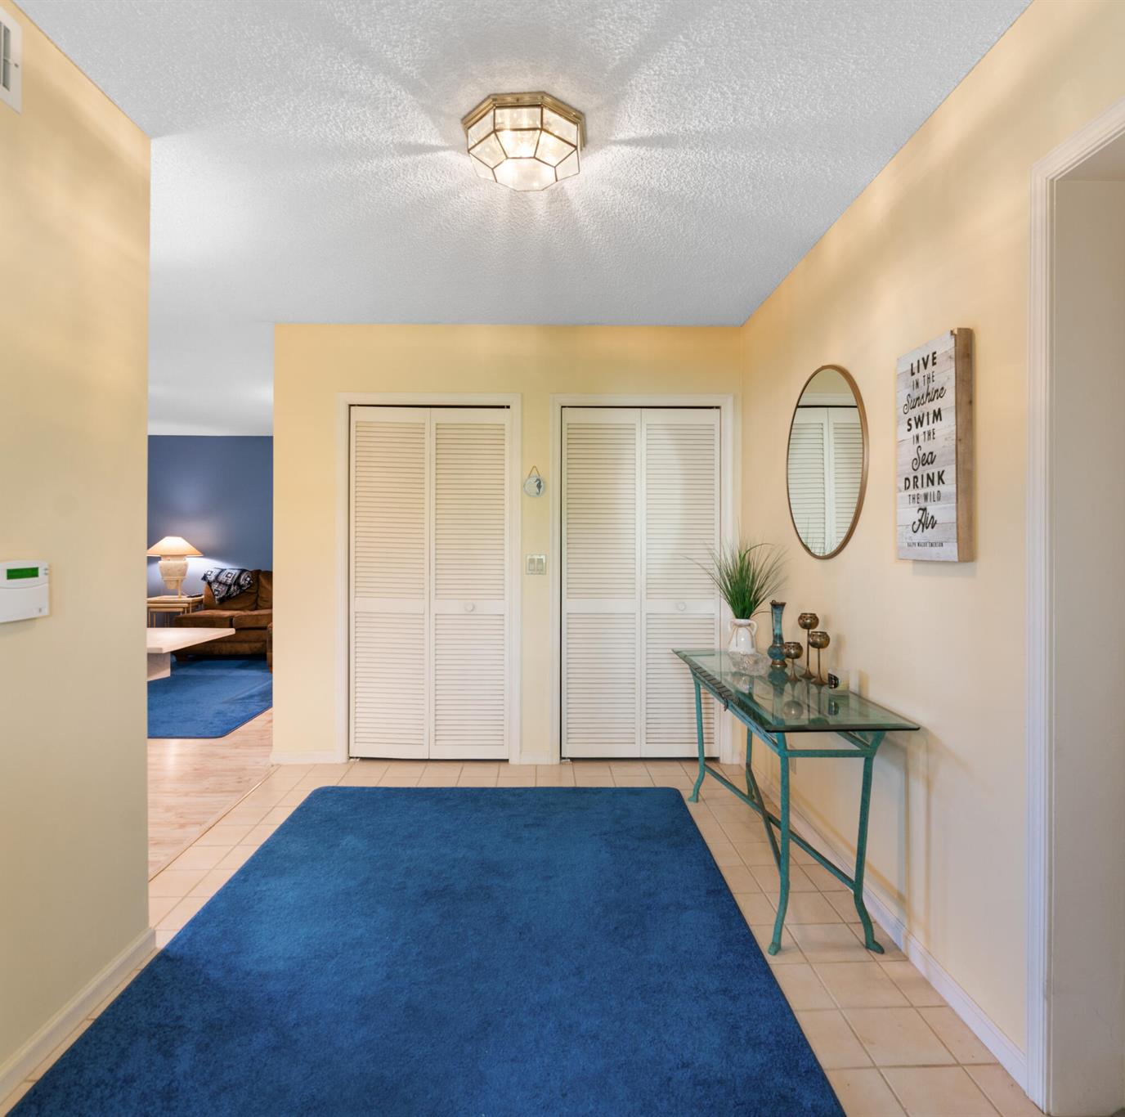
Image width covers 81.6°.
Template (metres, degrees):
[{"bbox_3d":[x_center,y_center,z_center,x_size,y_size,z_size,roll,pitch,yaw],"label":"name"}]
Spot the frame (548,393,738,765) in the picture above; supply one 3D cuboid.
[{"bbox_3d":[0.447,0.125,3.655,1.044,2.069,0.080,0,1,-1],"label":"frame"}]

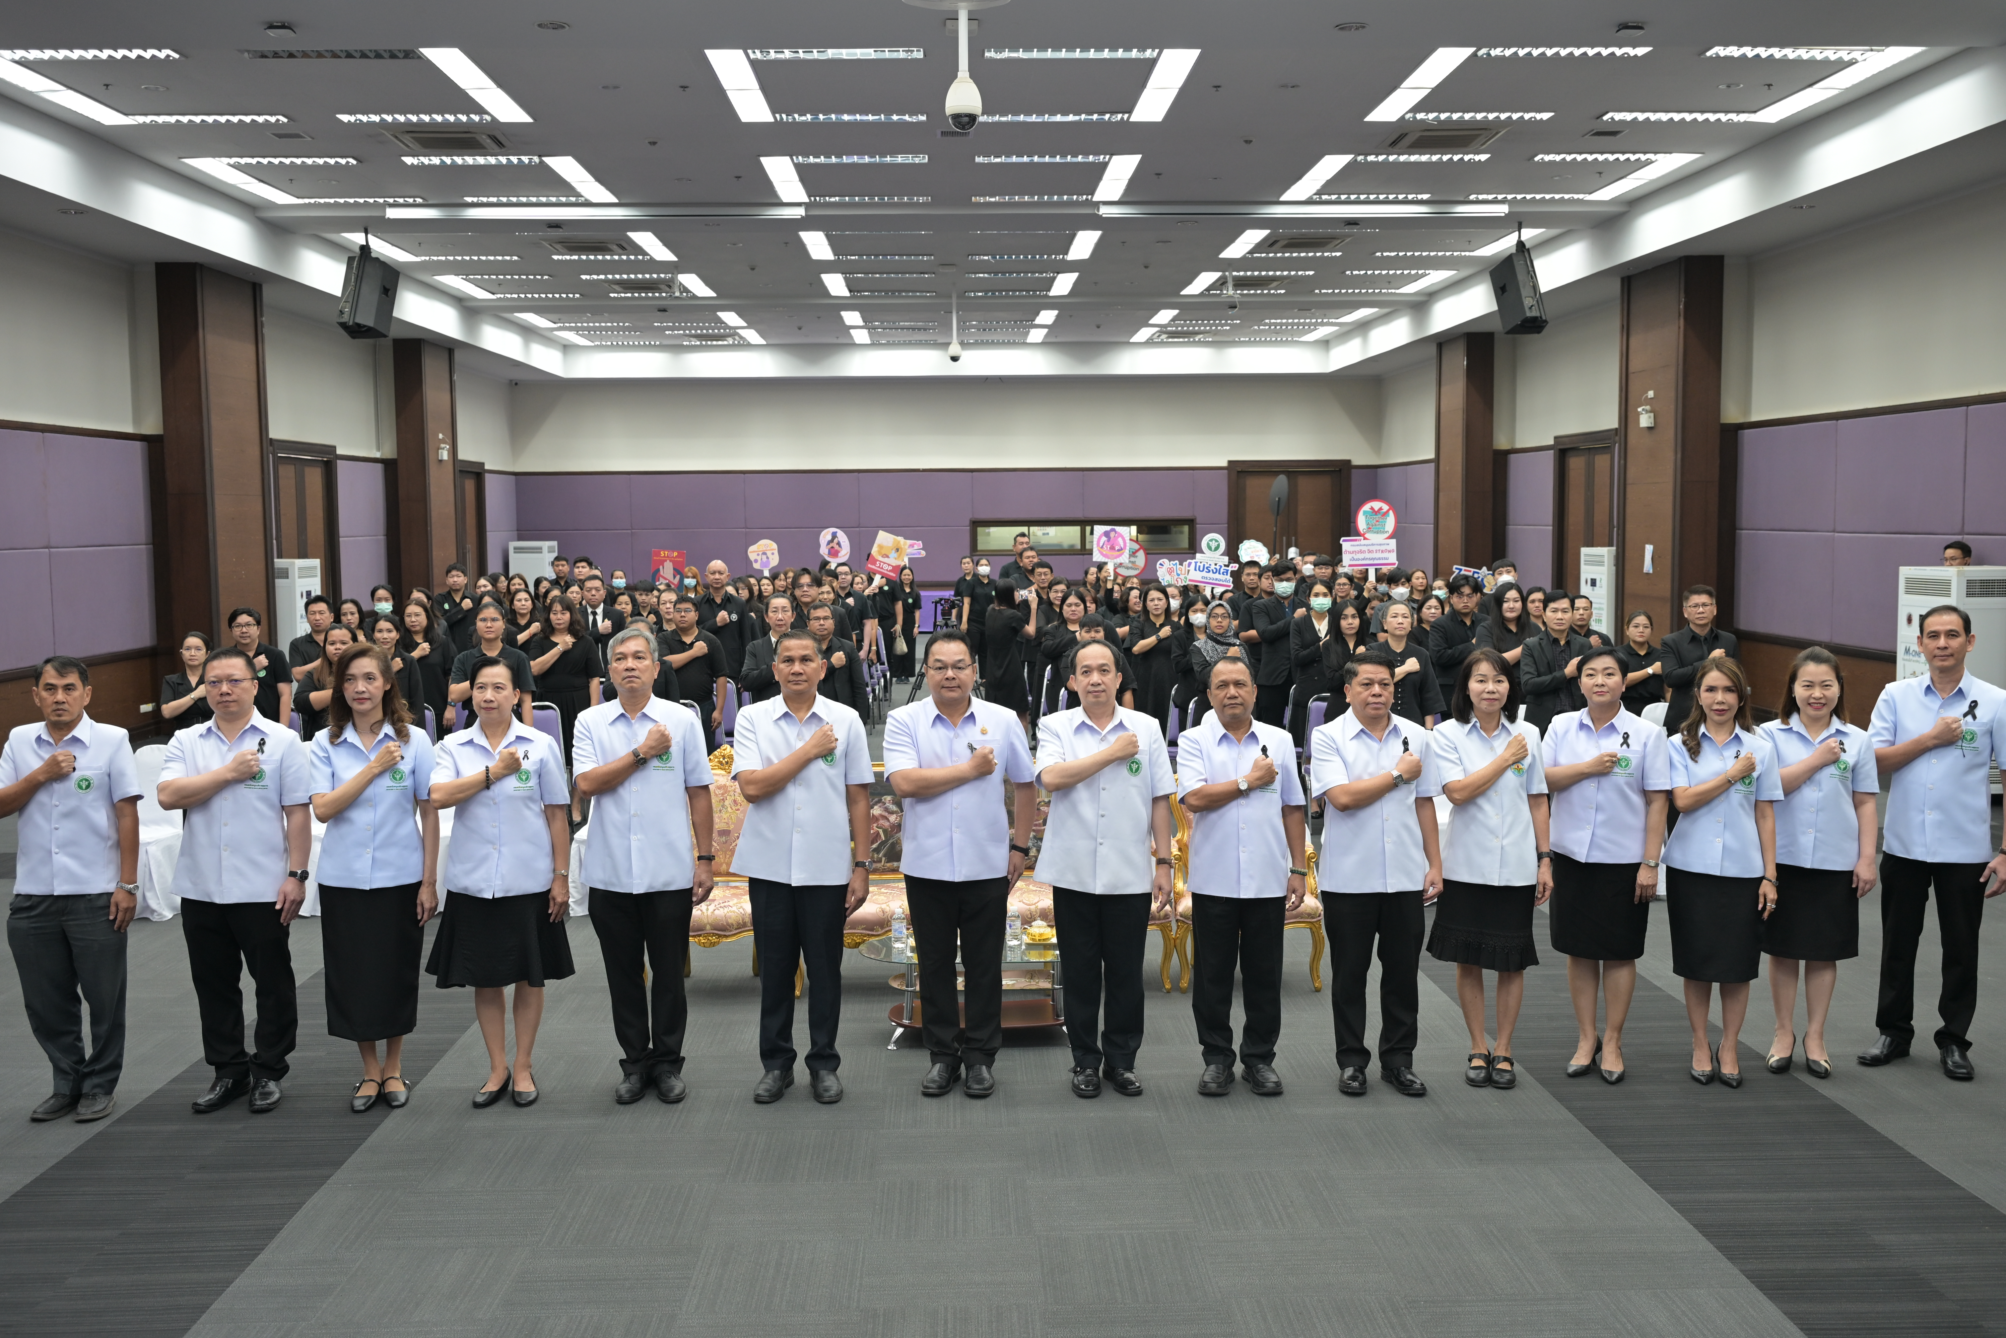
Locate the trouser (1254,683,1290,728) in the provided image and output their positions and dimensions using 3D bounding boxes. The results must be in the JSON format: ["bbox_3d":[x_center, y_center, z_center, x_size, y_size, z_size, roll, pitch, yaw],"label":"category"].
[{"bbox_3d":[2.086,0.482,13.955,0.370,0.930,0.270,-2,5,-17],"label":"trouser"}]

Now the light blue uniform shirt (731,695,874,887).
[{"bbox_3d":[-0.752,0.446,6.901,0.533,0.699,0.310,-1,5,-4],"label":"light blue uniform shirt"}]

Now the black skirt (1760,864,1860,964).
[{"bbox_3d":[3.168,0.886,7.212,0.385,0.461,0.290,1,5,22],"label":"black skirt"}]

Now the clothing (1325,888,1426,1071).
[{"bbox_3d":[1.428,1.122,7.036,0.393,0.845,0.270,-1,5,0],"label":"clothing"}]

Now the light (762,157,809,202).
[{"bbox_3d":[-2.048,-4.620,17.439,0.260,0.080,2.369,-1,5,-2],"label":"light"}]

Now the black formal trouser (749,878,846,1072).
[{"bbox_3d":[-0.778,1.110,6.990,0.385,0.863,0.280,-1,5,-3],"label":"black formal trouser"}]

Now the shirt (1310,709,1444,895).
[{"bbox_3d":[1.414,0.500,6.949,0.514,0.691,0.290,-1,5,-10],"label":"shirt"}]

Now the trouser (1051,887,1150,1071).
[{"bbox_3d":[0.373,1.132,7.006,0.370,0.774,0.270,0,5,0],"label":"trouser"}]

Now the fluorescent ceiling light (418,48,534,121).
[{"bbox_3d":[-3.851,-4.283,13.586,0.260,0.080,2.369,-1,5,-2],"label":"fluorescent ceiling light"}]

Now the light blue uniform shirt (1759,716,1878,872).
[{"bbox_3d":[3.167,0.481,7.158,0.490,0.596,0.270,1,5,22],"label":"light blue uniform shirt"}]

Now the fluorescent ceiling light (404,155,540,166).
[{"bbox_3d":[-4.776,-4.612,16.693,1.230,0.090,0.290,-1,5,-2],"label":"fluorescent ceiling light"}]

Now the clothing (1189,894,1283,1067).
[{"bbox_3d":[0.905,1.132,7.099,0.360,0.830,0.290,0,5,5],"label":"clothing"}]

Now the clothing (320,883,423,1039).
[{"bbox_3d":[-2.370,1.052,6.921,0.378,0.706,0.290,-2,5,-15],"label":"clothing"}]

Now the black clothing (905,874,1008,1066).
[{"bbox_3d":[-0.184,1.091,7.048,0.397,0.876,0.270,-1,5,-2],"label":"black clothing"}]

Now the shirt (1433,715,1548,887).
[{"bbox_3d":[1.891,0.489,7.106,0.450,0.670,0.300,0,5,9],"label":"shirt"}]

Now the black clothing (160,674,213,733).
[{"bbox_3d":[-4.921,0.383,11.239,0.420,0.750,0.270,-2,5,-13],"label":"black clothing"}]

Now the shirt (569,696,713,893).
[{"bbox_3d":[-1.353,0.460,6.892,0.532,0.716,0.310,-1,5,-6],"label":"shirt"}]

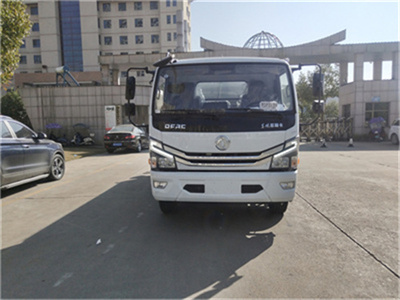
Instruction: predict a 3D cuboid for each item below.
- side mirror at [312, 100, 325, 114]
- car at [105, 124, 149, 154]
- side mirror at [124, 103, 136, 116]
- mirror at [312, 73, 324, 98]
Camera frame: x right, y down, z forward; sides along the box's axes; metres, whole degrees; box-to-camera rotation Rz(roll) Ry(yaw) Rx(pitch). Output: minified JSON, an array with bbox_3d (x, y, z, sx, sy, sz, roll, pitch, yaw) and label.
[{"bbox_3d":[1.448,-0.523,3.530,0.135,0.155,0.080,-2,5,-11],"label":"side mirror"},{"bbox_3d":[-3.902,-0.815,17.131,1.800,1.490,4.650,0,5,6],"label":"car"},{"bbox_3d":[-0.895,-0.515,3.705,0.135,0.160,0.080,1,6,22],"label":"side mirror"},{"bbox_3d":[1.440,-0.786,3.506,0.135,0.290,0.080,-2,5,-11],"label":"mirror"}]

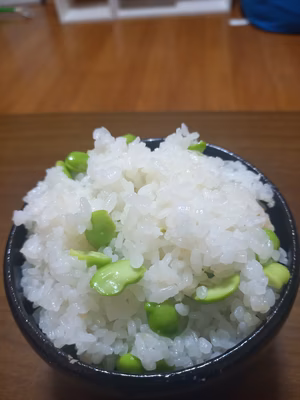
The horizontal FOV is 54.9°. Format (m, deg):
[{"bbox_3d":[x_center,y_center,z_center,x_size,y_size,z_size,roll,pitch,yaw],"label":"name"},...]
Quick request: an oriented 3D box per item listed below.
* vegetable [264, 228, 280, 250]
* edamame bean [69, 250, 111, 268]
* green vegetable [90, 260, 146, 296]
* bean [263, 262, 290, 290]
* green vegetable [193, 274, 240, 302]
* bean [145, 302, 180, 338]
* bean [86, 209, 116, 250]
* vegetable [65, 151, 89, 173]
[{"bbox_3d":[0.043,0.014,0.103,0.009,0.009,0.009,11,48,16],"label":"vegetable"},{"bbox_3d":[-0.018,0.018,0.089,0.013,0.004,0.007,0,36,18],"label":"edamame bean"},{"bbox_3d":[-0.009,0.023,0.085,0.016,0.006,0.009,-19,60,-11],"label":"green vegetable"},{"bbox_3d":[0.042,0.026,0.097,0.011,0.007,0.009,3,47,9],"label":"bean"},{"bbox_3d":[0.020,0.027,0.088,0.015,0.006,0.008,-5,34,-7],"label":"green vegetable"},{"bbox_3d":[0.004,0.036,0.086,0.011,0.009,0.011,-3,46,3],"label":"bean"},{"bbox_3d":[-0.016,0.009,0.092,0.009,0.013,0.006,2,6,-6],"label":"bean"},{"bbox_3d":[-0.029,-0.016,0.117,0.011,0.009,0.009,0,46,6],"label":"vegetable"}]

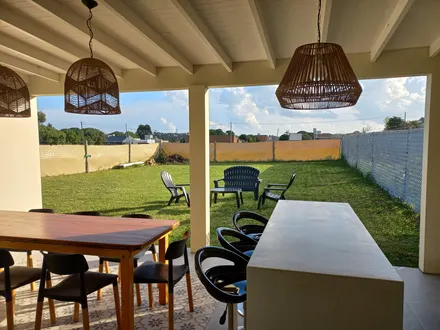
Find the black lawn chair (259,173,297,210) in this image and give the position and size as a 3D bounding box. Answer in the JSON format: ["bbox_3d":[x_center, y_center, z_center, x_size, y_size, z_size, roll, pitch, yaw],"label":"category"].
[{"bbox_3d":[1.455,0.640,8.100,0.860,0.910,0.740,0,4,11],"label":"black lawn chair"}]

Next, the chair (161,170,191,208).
[{"bbox_3d":[-1.080,0.622,8.650,0.840,0.910,0.740,1,4,22],"label":"chair"}]

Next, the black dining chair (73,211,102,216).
[{"bbox_3d":[-1.632,0.965,3.541,0.480,0.765,0.530,0,4,12],"label":"black dining chair"}]

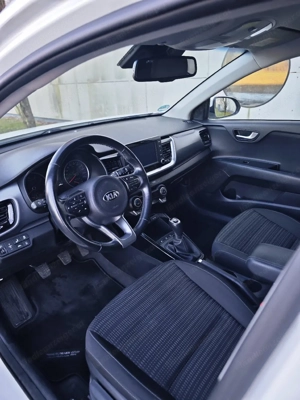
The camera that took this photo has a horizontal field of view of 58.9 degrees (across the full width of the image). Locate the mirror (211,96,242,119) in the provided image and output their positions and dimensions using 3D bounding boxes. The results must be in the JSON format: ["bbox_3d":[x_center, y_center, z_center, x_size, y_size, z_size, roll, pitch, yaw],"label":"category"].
[{"bbox_3d":[0.493,-0.622,1.780,0.205,0.137,0.100,-14,27,-20],"label":"mirror"}]

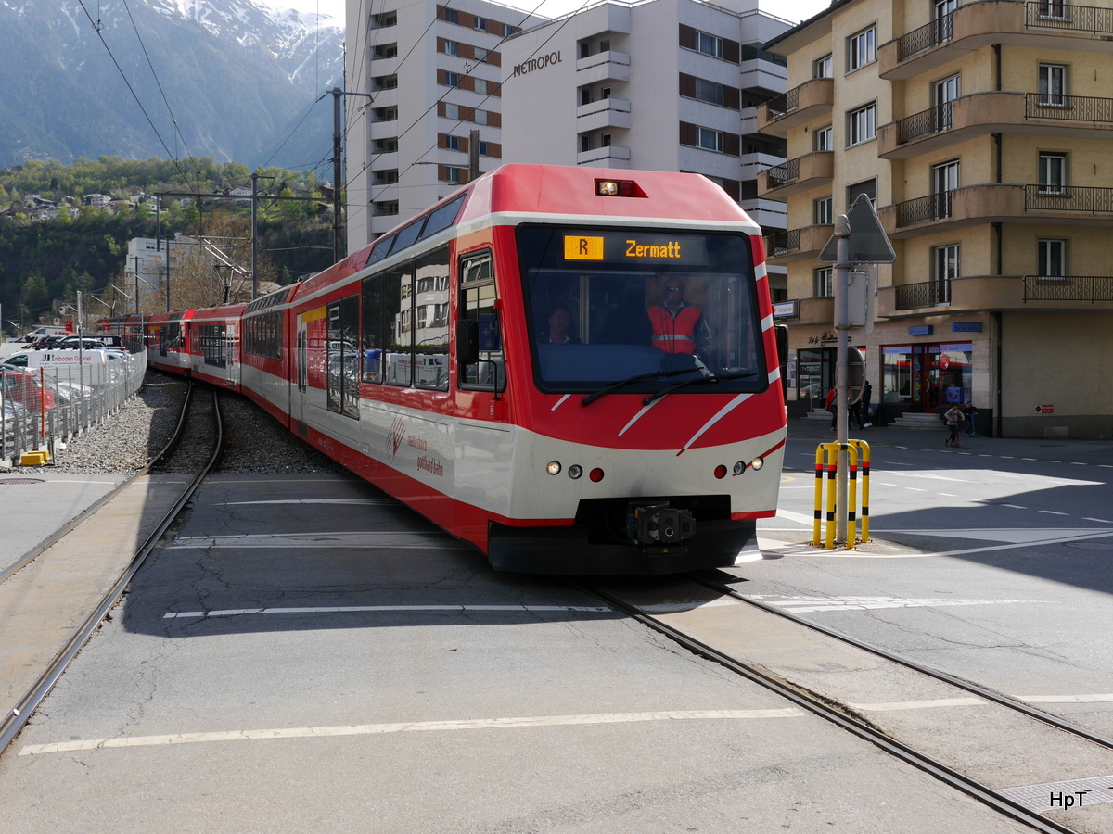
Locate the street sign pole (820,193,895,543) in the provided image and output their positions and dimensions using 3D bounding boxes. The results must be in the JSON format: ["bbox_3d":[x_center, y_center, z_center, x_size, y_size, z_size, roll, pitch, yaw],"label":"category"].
[{"bbox_3d":[3.090,-0.520,12.580,0.840,3.630,0.420,0,2,18],"label":"street sign pole"}]

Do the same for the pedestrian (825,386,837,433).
[{"bbox_3d":[9.570,-0.280,42.000,0.550,1.630,0.450,-2,2,-38],"label":"pedestrian"}]

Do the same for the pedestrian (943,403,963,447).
[{"bbox_3d":[10.670,0.210,32.800,0.550,1.180,0.500,-1,2,-36],"label":"pedestrian"}]

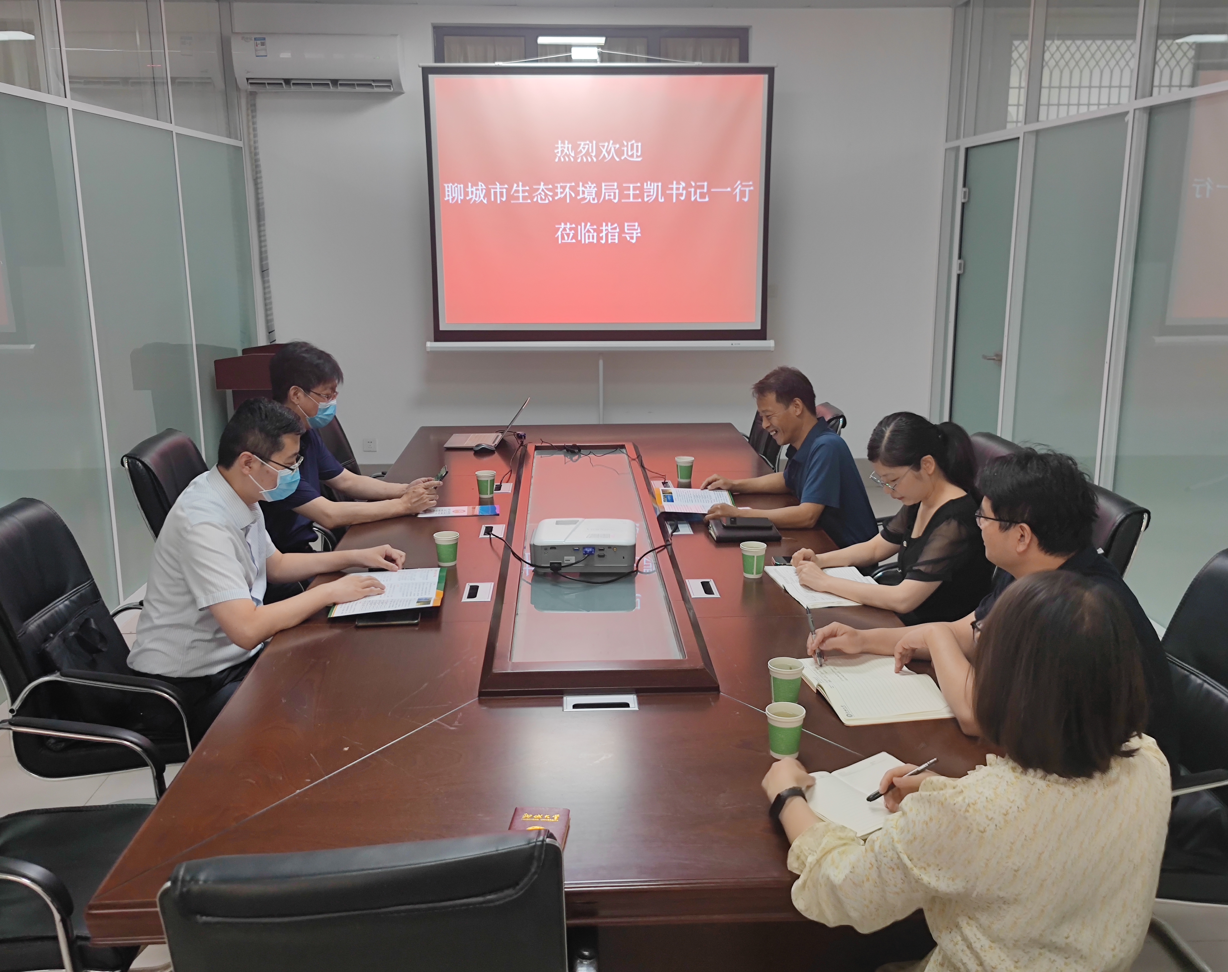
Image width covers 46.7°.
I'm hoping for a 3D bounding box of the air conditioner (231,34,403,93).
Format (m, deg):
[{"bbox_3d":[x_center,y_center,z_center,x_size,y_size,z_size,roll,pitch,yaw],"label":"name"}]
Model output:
[{"bbox_3d":[-1.747,-2.502,8.427,1.000,0.325,0.240,-1,12,-2],"label":"air conditioner"}]

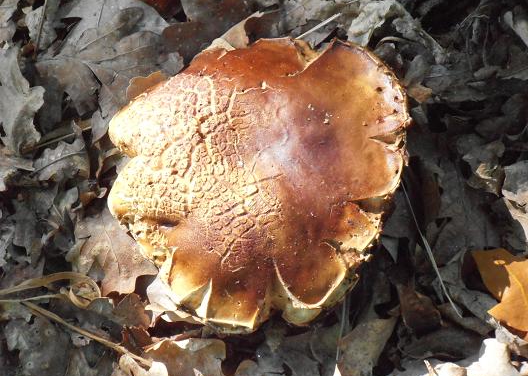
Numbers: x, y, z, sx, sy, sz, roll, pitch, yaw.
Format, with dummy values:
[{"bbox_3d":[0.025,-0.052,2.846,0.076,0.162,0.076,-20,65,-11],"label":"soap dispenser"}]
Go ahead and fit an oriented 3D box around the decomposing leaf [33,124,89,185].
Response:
[{"bbox_3d":[-0.111,-0.018,2.004,0.034,0.013,0.026,-22,67,-11],"label":"decomposing leaf"}]

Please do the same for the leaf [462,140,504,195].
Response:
[{"bbox_3d":[0.119,-0.012,2.003,0.024,0.015,0.031,0,65,-1],"label":"leaf"}]

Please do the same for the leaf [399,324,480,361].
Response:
[{"bbox_3d":[0.095,0.083,1.962,0.044,0.014,0.021,-6,65,-4],"label":"leaf"}]

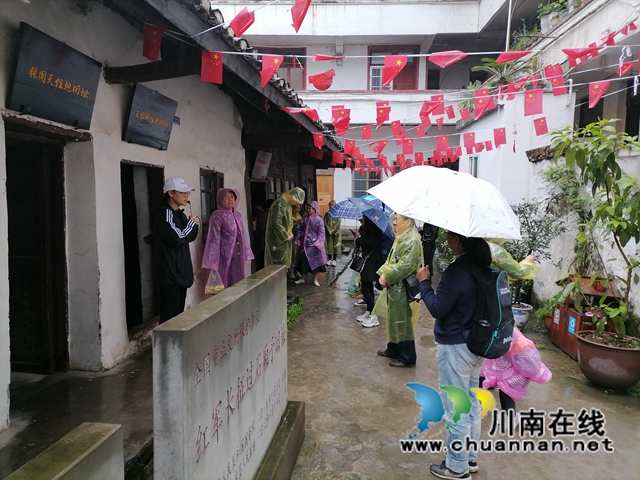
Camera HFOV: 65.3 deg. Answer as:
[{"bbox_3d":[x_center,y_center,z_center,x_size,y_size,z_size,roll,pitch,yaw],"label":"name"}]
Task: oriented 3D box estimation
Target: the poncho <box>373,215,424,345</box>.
[{"bbox_3d":[0.854,0.413,5.500,0.500,1.400,0.570,1,3,6],"label":"poncho"}]

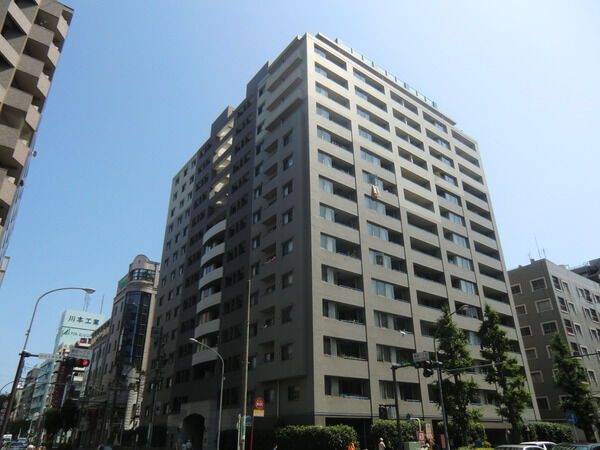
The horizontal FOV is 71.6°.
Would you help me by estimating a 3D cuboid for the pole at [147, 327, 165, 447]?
[{"bbox_3d":[-16.356,18.118,47.257,0.500,13.200,0.500,18,-32,-32],"label":"pole"}]

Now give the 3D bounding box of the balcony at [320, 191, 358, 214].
[{"bbox_3d":[3.325,-1.800,39.558,4.800,1.450,1.400,18,-32,-32],"label":"balcony"}]

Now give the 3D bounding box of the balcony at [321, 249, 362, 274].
[{"bbox_3d":[3.335,3.475,36.915,4.800,1.450,1.400,18,-32,-32],"label":"balcony"}]

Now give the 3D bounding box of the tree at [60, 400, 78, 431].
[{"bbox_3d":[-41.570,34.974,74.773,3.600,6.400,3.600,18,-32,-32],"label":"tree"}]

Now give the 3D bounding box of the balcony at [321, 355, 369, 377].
[{"bbox_3d":[3.350,11.370,32.960,4.800,1.450,1.400,18,-32,-32],"label":"balcony"}]

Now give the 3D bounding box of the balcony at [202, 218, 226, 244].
[{"bbox_3d":[-10.537,1.019,52.199,1.500,1.268,6.254,18,-31,-33],"label":"balcony"}]

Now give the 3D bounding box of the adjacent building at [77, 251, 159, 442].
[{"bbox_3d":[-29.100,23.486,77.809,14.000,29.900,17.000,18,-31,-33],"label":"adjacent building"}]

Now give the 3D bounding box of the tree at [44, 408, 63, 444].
[{"bbox_3d":[-40.514,32.921,68.438,3.000,4.850,3.000,18,-31,-33],"label":"tree"}]

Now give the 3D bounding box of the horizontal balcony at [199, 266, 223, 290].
[{"bbox_3d":[-10.216,6.292,48.902,1.500,1.300,5.800,18,-32,-32],"label":"horizontal balcony"}]

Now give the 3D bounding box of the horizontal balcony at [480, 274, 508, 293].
[{"bbox_3d":[23.953,7.611,52.562,5.841,1.475,1.400,18,-31,-33],"label":"horizontal balcony"}]

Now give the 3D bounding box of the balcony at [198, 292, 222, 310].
[{"bbox_3d":[-10.492,8.977,48.329,1.500,1.268,6.254,18,-31,-33],"label":"balcony"}]

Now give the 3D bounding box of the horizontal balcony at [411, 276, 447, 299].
[{"bbox_3d":[13.397,6.732,44.088,5.340,1.593,1.400,18,-31,-33],"label":"horizontal balcony"}]

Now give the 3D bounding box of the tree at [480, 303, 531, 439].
[{"bbox_3d":[17.722,13.104,36.821,3.900,12.700,3.900,18,-32,-32],"label":"tree"}]

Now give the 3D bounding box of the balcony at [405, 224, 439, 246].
[{"bbox_3d":[13.473,1.460,46.740,5.310,1.534,1.400,18,-31,-33],"label":"balcony"}]

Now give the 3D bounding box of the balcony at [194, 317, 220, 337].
[{"bbox_3d":[-10.477,11.630,47.039,1.500,1.268,6.254,18,-31,-33],"label":"balcony"}]

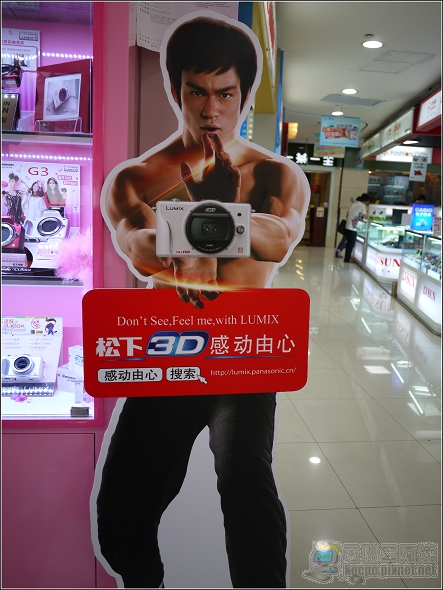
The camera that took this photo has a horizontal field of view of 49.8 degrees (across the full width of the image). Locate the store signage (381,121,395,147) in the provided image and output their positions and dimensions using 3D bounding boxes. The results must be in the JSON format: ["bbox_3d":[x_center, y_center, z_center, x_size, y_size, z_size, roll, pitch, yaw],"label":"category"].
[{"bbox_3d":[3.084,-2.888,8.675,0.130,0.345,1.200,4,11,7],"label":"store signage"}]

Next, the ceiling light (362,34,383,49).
[{"bbox_3d":[1.564,-2.600,4.930,0.222,0.060,0.222,1,11,-7],"label":"ceiling light"}]

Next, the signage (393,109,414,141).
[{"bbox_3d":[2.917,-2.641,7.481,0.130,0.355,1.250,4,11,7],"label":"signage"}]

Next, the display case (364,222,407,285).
[{"bbox_3d":[3.188,-0.817,9.062,0.540,0.990,1.950,4,11,7],"label":"display case"}]

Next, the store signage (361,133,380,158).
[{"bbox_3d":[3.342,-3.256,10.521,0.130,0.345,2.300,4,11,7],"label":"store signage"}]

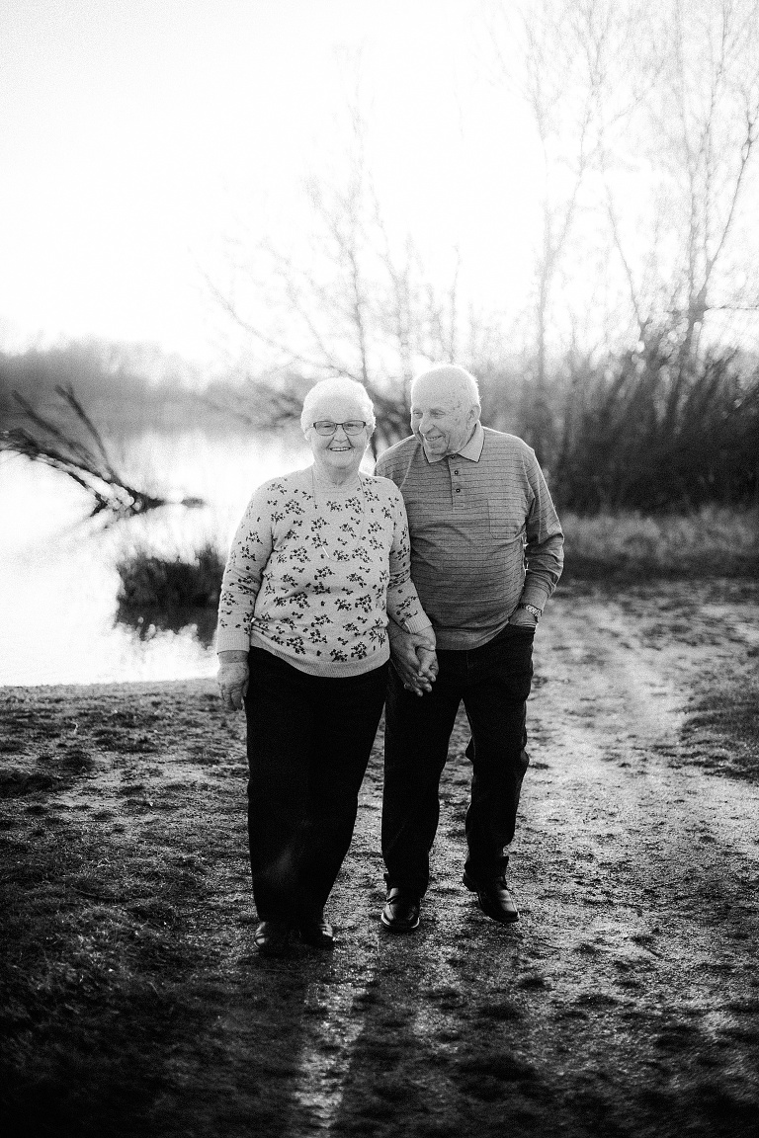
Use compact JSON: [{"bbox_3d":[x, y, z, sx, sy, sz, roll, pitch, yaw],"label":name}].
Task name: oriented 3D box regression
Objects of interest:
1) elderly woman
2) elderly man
[{"bbox_3d":[-0.151,0.250,4.431,0.590,1.580,0.380,0,6,-2],"label":"elderly woman"},{"bbox_3d":[0.264,0.201,4.657,0.540,1.630,0.440,0,6,2],"label":"elderly man"}]

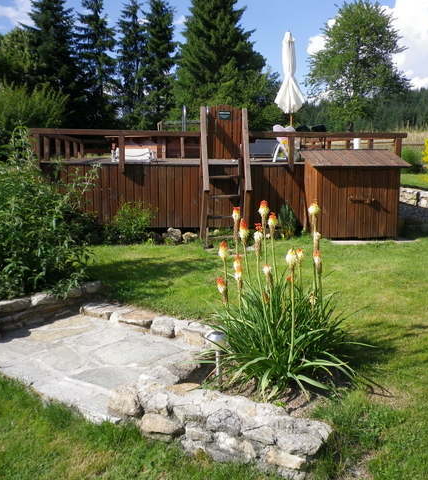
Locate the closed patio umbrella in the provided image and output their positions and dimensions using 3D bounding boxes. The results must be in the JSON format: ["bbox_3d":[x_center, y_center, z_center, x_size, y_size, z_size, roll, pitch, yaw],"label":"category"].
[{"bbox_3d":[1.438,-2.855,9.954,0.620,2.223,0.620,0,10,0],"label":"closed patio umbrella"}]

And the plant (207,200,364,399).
[{"bbox_3d":[0.475,0.301,3.607,0.970,1.155,0.880,2,10,8],"label":"plant"}]

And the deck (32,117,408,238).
[{"bbox_3d":[-0.092,-1.292,10.893,6.050,1.792,5.200,-1,10,-7],"label":"deck"}]

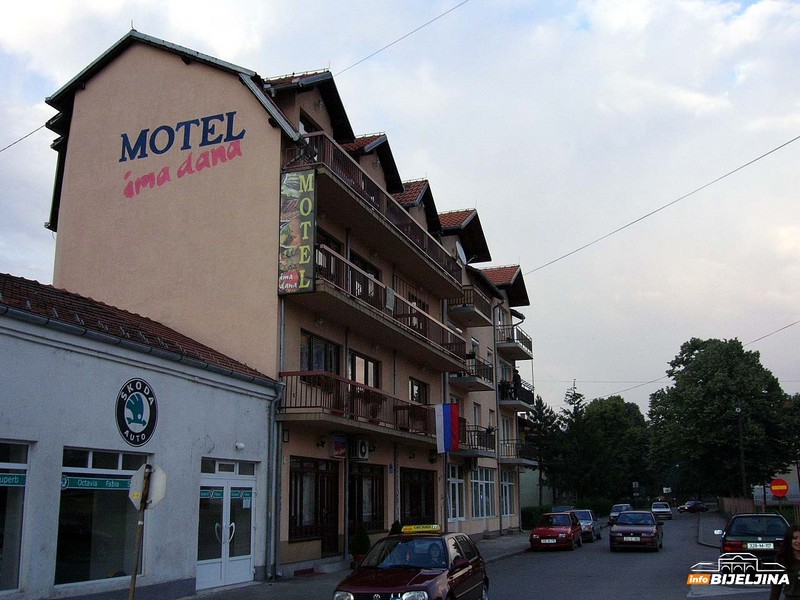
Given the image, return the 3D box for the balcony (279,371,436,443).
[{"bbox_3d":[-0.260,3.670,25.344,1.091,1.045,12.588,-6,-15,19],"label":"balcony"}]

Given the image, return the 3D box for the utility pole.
[{"bbox_3d":[24.768,11.682,58.658,0.300,8.780,0.300,-6,-15,19],"label":"utility pole"}]

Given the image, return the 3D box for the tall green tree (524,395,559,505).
[{"bbox_3d":[9.406,10.780,54.637,2.600,8.800,2.600,-6,-15,19],"label":"tall green tree"}]

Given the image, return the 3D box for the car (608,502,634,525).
[{"bbox_3d":[14.953,14.400,54.364,1.670,1.410,4.250,-5,-15,19],"label":"car"}]

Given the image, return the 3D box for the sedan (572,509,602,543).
[{"bbox_3d":[8.301,10.473,37.651,1.650,1.400,4.000,-6,-15,19],"label":"sedan"}]

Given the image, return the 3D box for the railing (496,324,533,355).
[{"bbox_3d":[6.937,2.510,48.643,1.170,1.070,4.550,-6,-15,19],"label":"railing"}]

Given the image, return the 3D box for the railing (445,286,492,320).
[{"bbox_3d":[3.082,0.259,35.512,1.238,0.888,3.213,-5,-15,19],"label":"railing"}]

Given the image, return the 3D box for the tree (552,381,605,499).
[{"bbox_3d":[15.217,12.710,68.960,4.600,11.200,4.600,-4,-15,12],"label":"tree"}]

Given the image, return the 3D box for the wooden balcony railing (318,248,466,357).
[{"bbox_3d":[-0.219,0.746,28.187,1.320,1.030,14.150,-6,-15,19],"label":"wooden balcony railing"}]

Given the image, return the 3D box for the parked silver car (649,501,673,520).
[{"bbox_3d":[21.133,16.984,65.135,1.650,1.400,4.100,-5,-15,19],"label":"parked silver car"}]

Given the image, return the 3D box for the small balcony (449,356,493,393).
[{"bbox_3d":[3.442,3.508,38.162,1.180,1.100,3.400,-6,-15,19],"label":"small balcony"}]

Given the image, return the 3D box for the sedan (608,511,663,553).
[{"bbox_3d":[8.798,8.597,30.226,1.690,1.410,4.350,-6,-15,19],"label":"sedan"}]

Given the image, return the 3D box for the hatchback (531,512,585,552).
[{"bbox_3d":[6.201,9.063,31.880,1.650,1.390,4.050,-6,-15,19],"label":"hatchback"}]

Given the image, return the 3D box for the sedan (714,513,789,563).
[{"bbox_3d":[8.525,5.841,19.289,1.700,1.430,4.450,-7,-15,20],"label":"sedan"}]

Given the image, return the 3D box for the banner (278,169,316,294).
[{"bbox_3d":[-2.496,-1.728,19.889,0.920,3.140,0.160,-5,-14,16],"label":"banner"}]

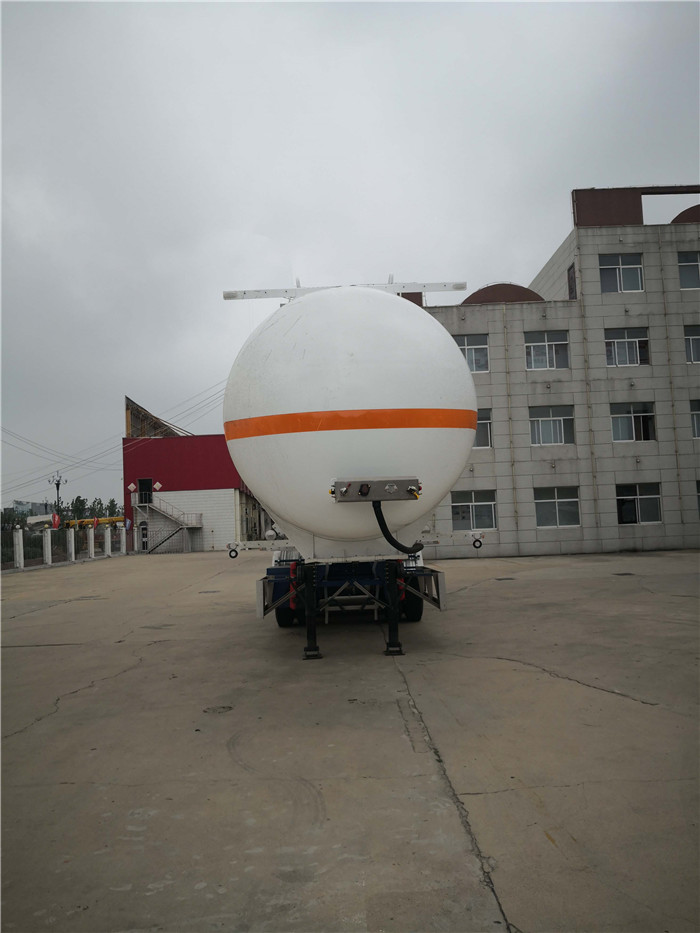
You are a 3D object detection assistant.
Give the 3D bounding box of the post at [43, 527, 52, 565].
[{"bbox_3d":[-15.750,4.176,37.861,0.310,1.900,0.310,-2,-4,-1],"label":"post"}]

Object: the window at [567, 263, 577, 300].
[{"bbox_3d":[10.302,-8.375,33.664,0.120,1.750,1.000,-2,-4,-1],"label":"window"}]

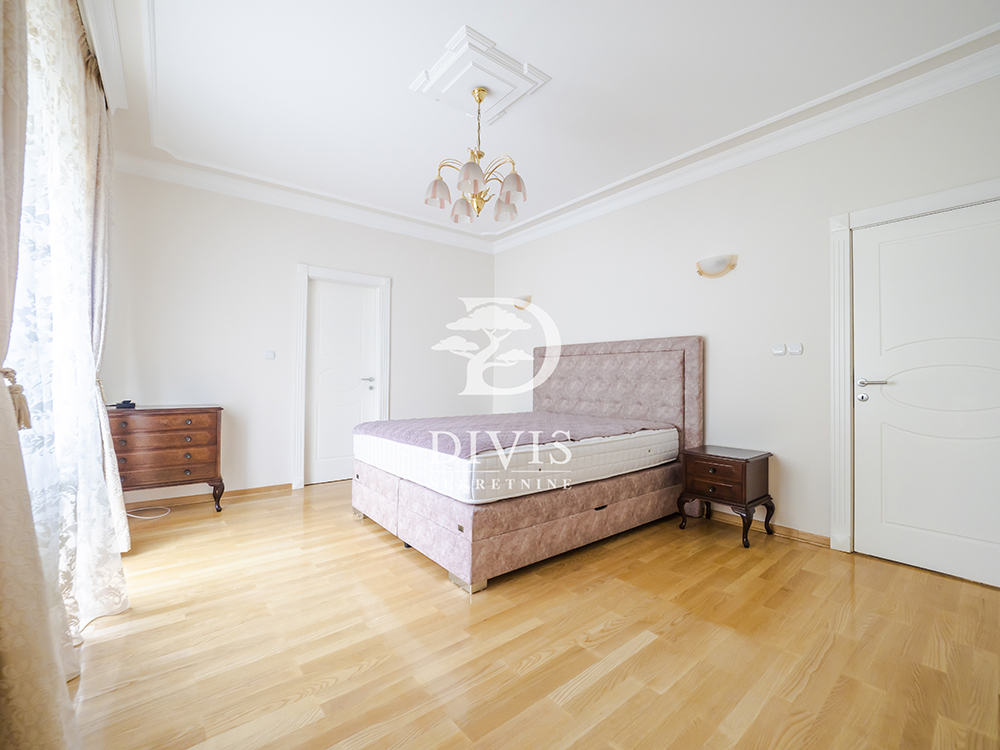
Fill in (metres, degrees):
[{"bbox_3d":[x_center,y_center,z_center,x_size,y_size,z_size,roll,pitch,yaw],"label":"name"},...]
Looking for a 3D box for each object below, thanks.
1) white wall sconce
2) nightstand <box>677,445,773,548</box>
[{"bbox_3d":[1.641,-0.818,3.092,0.090,0.155,0.305,0,0,-39],"label":"white wall sconce"},{"bbox_3d":[1.597,0.827,2.866,0.410,0.540,0.470,0,0,-39],"label":"nightstand"}]

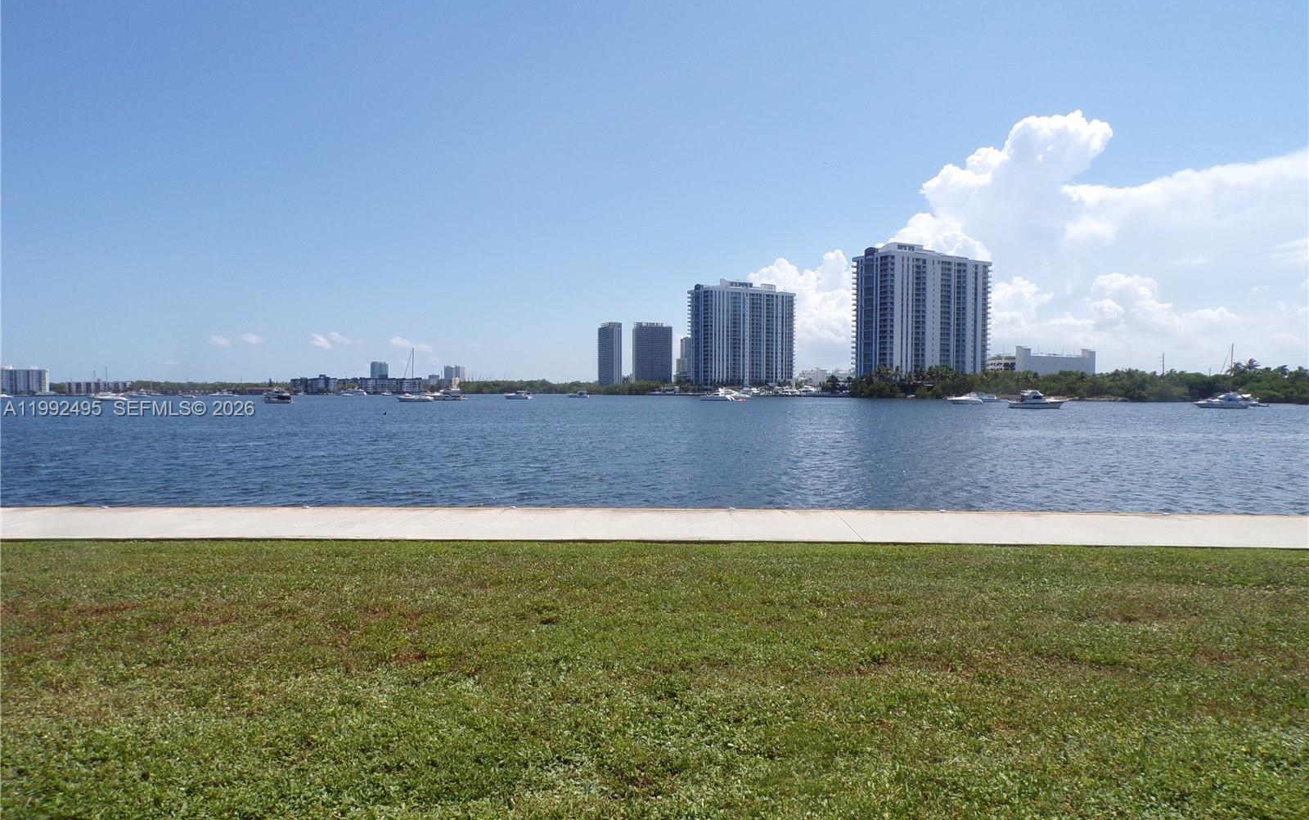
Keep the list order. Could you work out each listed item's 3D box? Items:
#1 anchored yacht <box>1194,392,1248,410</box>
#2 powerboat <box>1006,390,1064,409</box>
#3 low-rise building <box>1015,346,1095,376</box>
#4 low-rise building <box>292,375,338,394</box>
[{"bbox_3d":[118.603,-1.996,189.999,10.000,3.380,3.400,1,1,35],"label":"anchored yacht"},{"bbox_3d":[79.961,-2.189,189.995,10.900,3.760,3.700,0,1,20],"label":"powerboat"},{"bbox_3d":[249.412,-25.210,591.408,77.000,29.600,30.000,-1,1,-29],"label":"low-rise building"},{"bbox_3d":[-351.639,-26.452,939.657,45.000,19.150,20.000,0,1,-14],"label":"low-rise building"}]

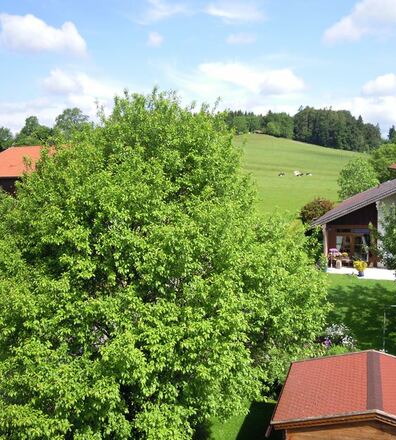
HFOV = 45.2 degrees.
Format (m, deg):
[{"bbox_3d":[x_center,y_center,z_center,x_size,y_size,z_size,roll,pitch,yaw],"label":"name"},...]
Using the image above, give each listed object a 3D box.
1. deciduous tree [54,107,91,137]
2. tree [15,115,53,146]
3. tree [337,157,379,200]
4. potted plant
[{"bbox_3d":[-39.938,-29.779,152.714,11.500,12.500,11.500,-4,7,-14],"label":"deciduous tree"},{"bbox_3d":[-52.438,-27.965,152.628,12.000,11.000,12.000,-4,7,-18],"label":"tree"},{"bbox_3d":[16.327,-2.888,48.400,4.600,7.000,4.600,0,7,19],"label":"tree"},{"bbox_3d":[9.693,2.879,28.354,0.800,0.940,0.800,0,7,19],"label":"potted plant"}]

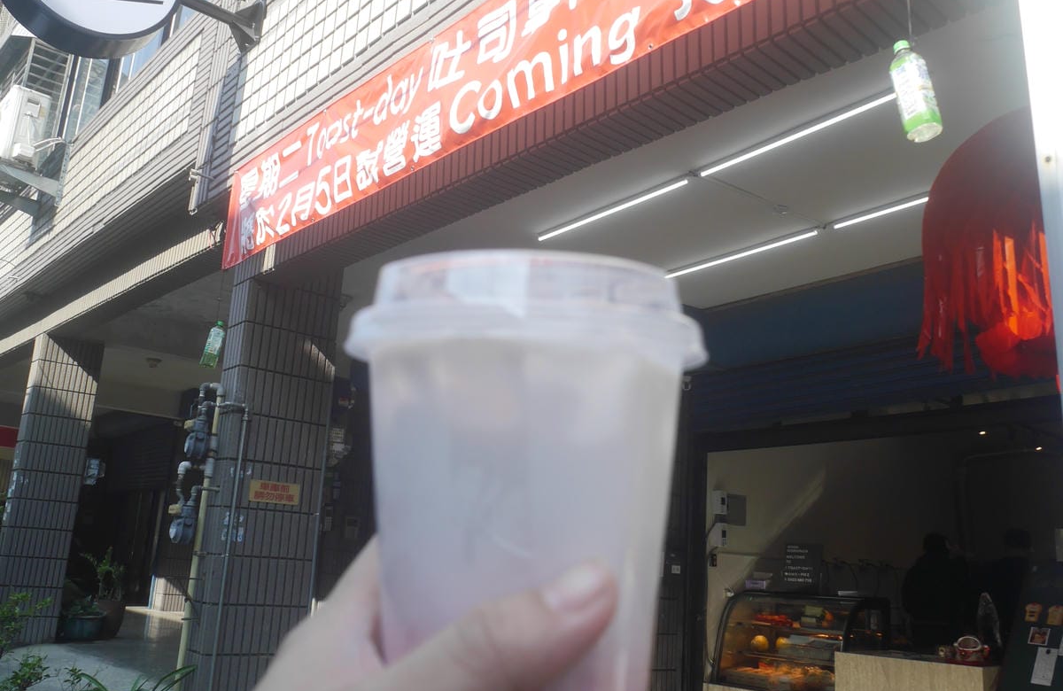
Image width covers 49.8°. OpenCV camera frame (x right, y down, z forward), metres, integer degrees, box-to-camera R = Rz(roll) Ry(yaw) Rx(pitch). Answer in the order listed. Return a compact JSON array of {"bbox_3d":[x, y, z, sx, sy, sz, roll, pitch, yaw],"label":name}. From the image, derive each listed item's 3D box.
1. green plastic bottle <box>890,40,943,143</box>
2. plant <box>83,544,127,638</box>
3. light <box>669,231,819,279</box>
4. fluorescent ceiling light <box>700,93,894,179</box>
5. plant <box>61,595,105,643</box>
[{"bbox_3d":[0.766,-0.520,2.300,0.074,0.207,0.074,-14,-20,21],"label":"green plastic bottle"},{"bbox_3d":[-3.597,2.054,9.677,0.370,0.740,0.360,8,-13,-19],"label":"plant"},{"bbox_3d":[1.134,-0.505,6.395,0.040,0.045,1.216,12,-15,-32],"label":"light"},{"bbox_3d":[1.096,-0.878,4.713,0.040,0.045,1.216,12,-14,-31],"label":"fluorescent ceiling light"},{"bbox_3d":[-3.612,2.166,9.241,0.370,0.360,0.370,8,-13,-19],"label":"plant"}]

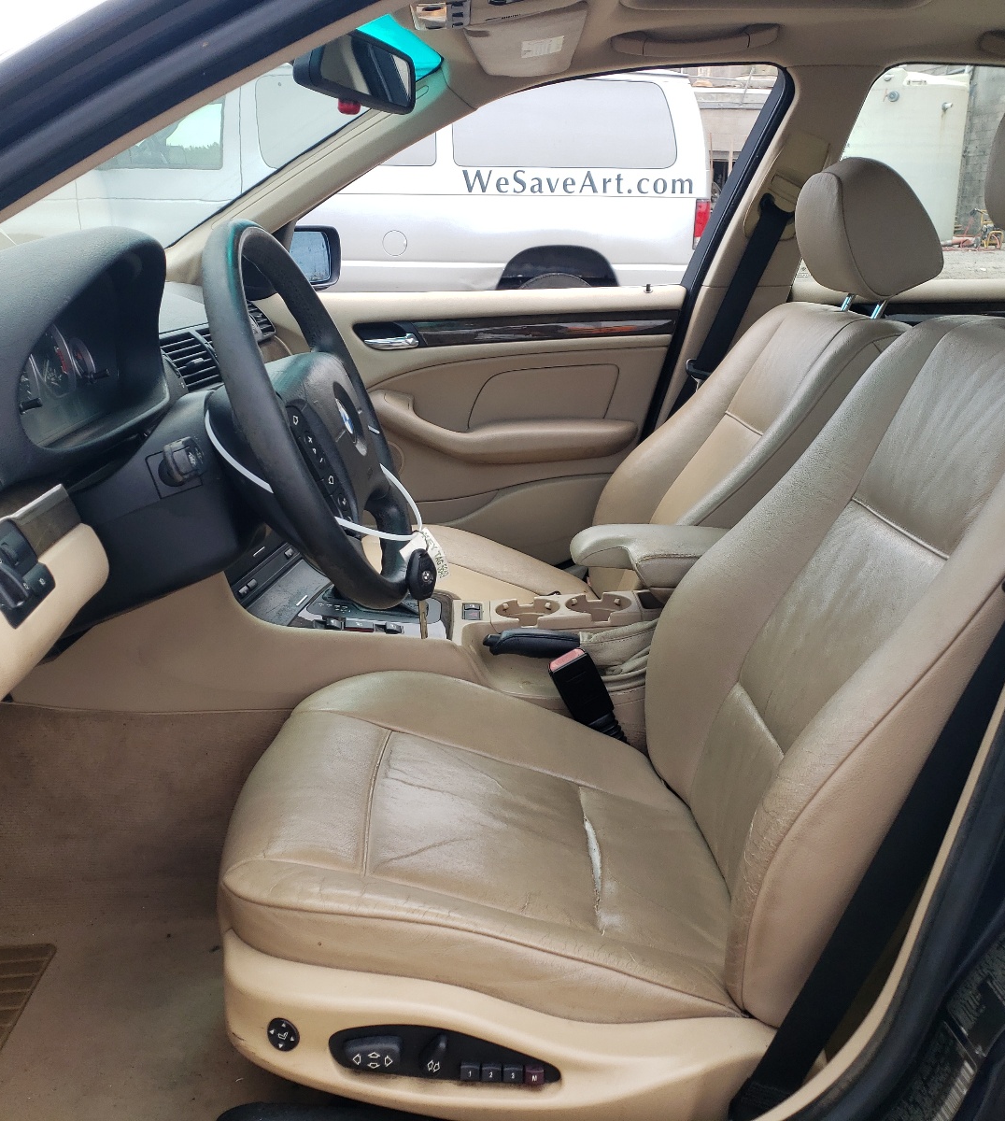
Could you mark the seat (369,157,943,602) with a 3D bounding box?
[{"bbox_3d":[0.204,-0.179,1.779,0.830,0.870,0.530,0,14,1],"label":"seat"}]

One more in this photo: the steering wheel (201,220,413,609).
[{"bbox_3d":[-0.172,-0.134,1.057,0.095,0.383,0.383,-20,13,7],"label":"steering wheel"}]

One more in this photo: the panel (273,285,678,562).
[{"bbox_3d":[-0.093,-0.211,2.105,0.860,0.600,0.130,0,14,1],"label":"panel"}]

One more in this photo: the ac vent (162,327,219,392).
[{"bbox_3d":[-0.381,-0.228,1.332,0.040,0.075,0.125,-27,13,7],"label":"ac vent"}]

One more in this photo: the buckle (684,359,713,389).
[{"bbox_3d":[0.358,-0.328,2.029,0.060,0.075,0.022,23,14,-5],"label":"buckle"}]

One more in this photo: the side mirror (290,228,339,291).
[{"bbox_3d":[-0.405,-0.598,2.210,0.120,0.130,0.200,3,15,13],"label":"side mirror"}]

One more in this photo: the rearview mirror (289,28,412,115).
[{"bbox_3d":[-0.178,-0.574,1.321,0.047,0.077,0.240,7,16,26],"label":"rearview mirror"}]

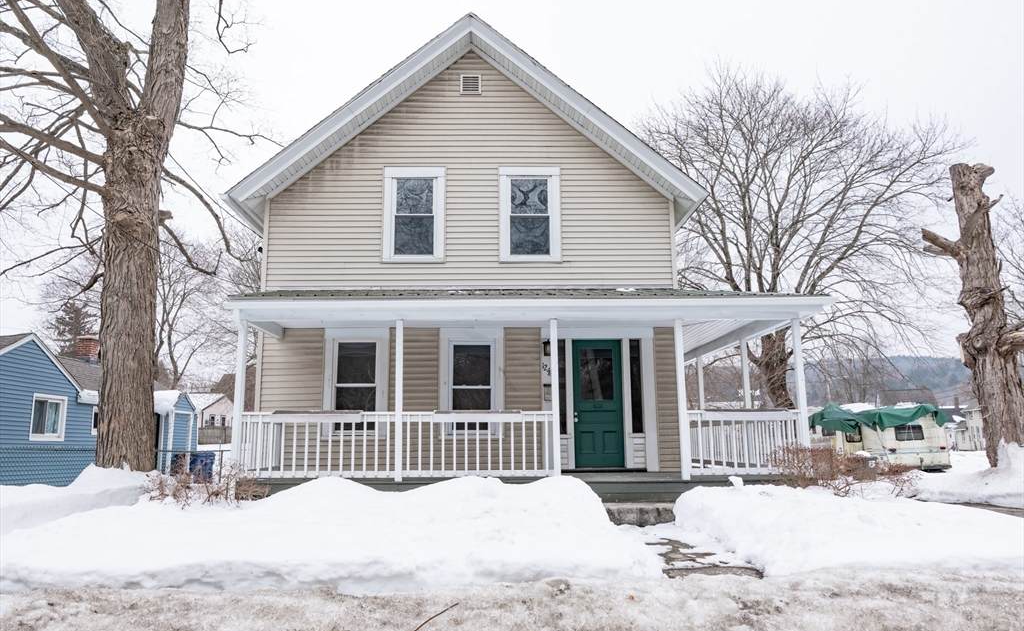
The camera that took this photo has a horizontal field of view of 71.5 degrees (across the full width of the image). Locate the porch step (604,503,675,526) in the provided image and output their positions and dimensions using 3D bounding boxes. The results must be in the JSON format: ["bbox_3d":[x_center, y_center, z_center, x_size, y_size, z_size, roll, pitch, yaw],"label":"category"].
[{"bbox_3d":[1.566,2.487,8.853,1.200,0.260,0.500,0,-10,-1],"label":"porch step"}]

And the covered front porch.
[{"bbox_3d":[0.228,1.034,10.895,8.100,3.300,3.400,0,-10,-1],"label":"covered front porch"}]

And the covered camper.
[{"bbox_3d":[14.296,5.005,28.248,2.400,2.600,6.000,-1,-10,4],"label":"covered camper"}]

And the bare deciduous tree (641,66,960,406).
[{"bbox_3d":[10.759,-1.932,25.965,13.200,15.300,12.000,0,-10,-1],"label":"bare deciduous tree"}]

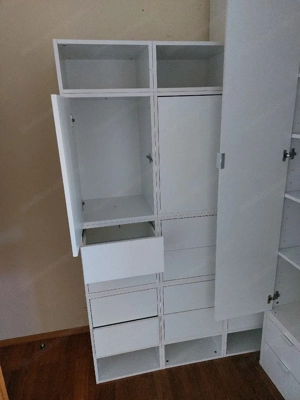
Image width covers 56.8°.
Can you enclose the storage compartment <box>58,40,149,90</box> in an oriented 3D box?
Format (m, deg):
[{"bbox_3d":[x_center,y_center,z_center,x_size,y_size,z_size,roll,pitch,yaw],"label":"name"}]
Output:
[{"bbox_3d":[-0.226,-0.631,1.389,0.412,0.203,0.380,-6,18,-11],"label":"storage compartment"}]

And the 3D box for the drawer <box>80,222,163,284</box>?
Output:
[{"bbox_3d":[-0.159,0.243,1.500,0.386,0.206,0.361,-6,18,-11],"label":"drawer"}]

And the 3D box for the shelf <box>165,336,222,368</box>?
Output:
[{"bbox_3d":[0.247,0.919,1.966,0.403,0.187,0.380,-6,18,-11],"label":"shelf"}]

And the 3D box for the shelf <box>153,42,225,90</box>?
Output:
[{"bbox_3d":[0.185,-0.671,1.466,0.412,0.203,0.380,-6,18,-11],"label":"shelf"}]

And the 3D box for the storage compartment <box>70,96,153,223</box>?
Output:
[{"bbox_3d":[-0.210,-0.234,1.514,0.420,0.622,0.380,-6,18,-11],"label":"storage compartment"}]

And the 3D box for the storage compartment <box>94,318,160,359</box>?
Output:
[{"bbox_3d":[-0.169,0.774,1.822,0.382,0.216,0.361,-6,18,-11],"label":"storage compartment"}]

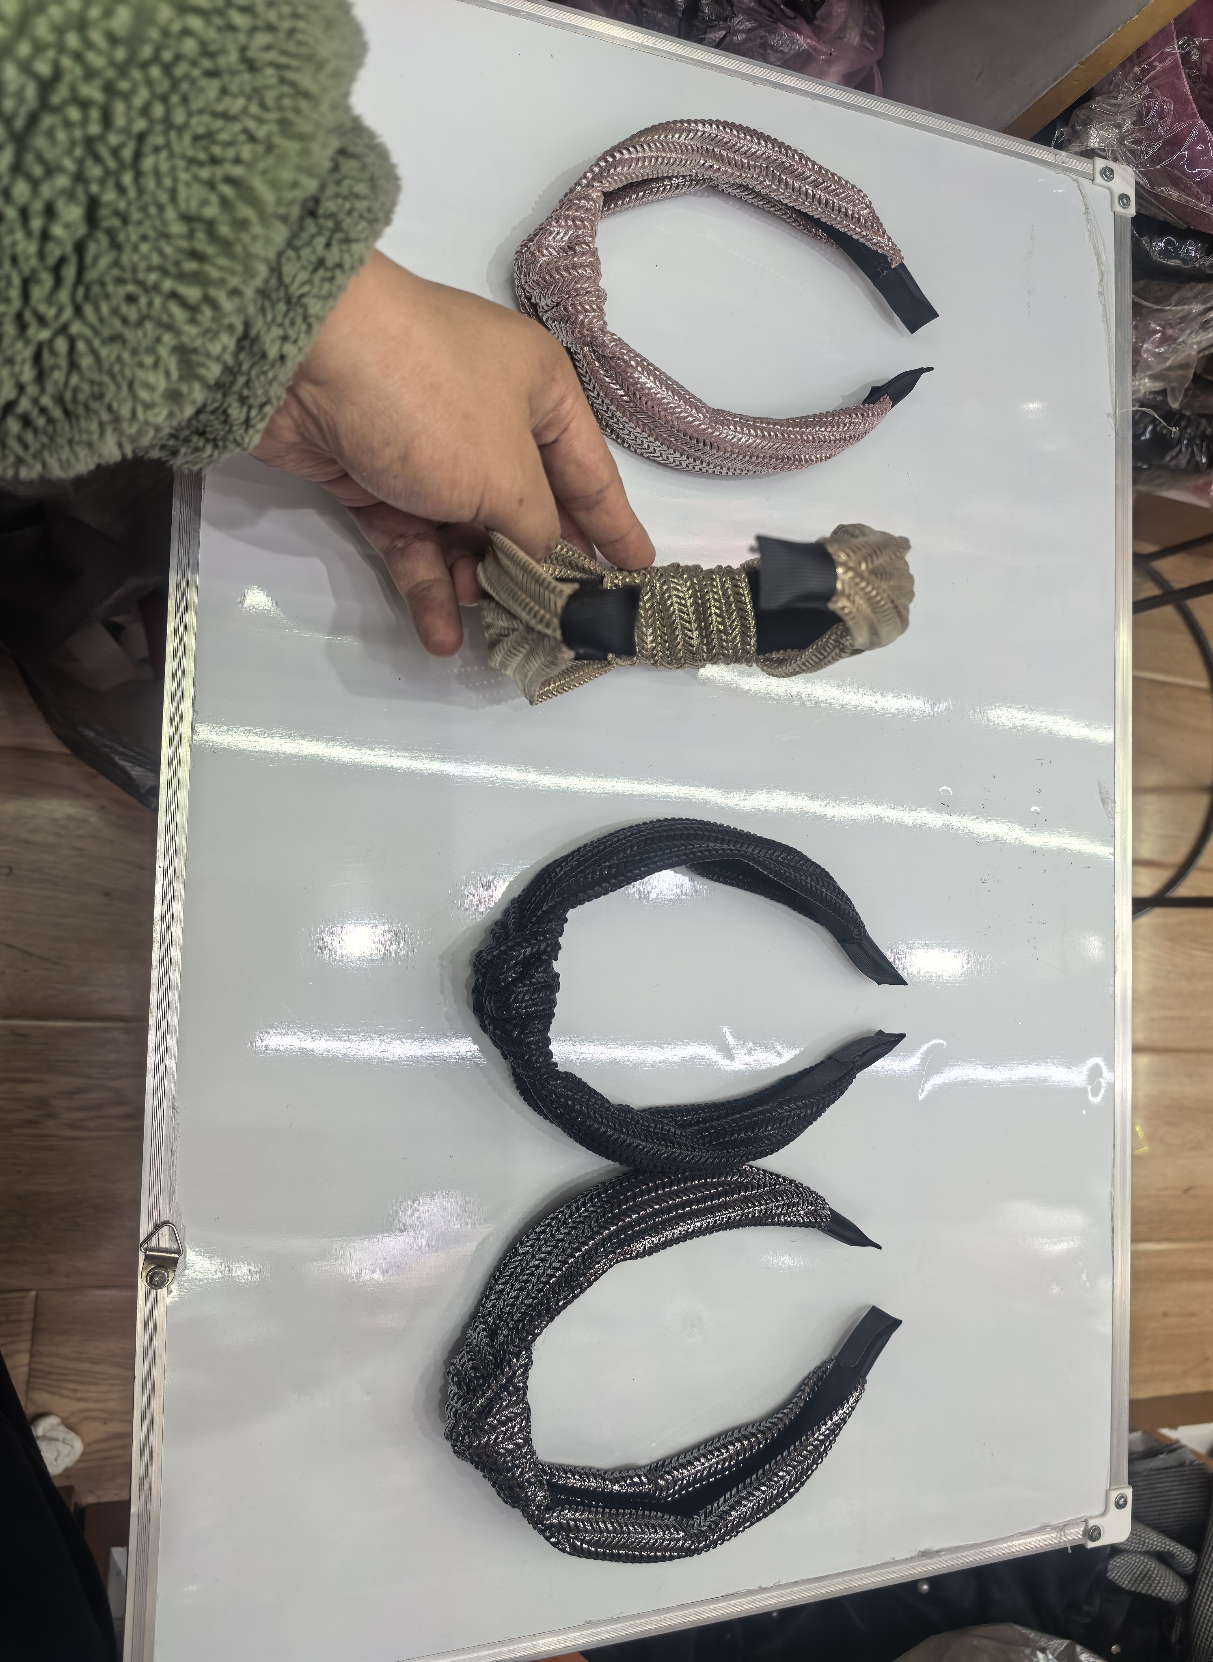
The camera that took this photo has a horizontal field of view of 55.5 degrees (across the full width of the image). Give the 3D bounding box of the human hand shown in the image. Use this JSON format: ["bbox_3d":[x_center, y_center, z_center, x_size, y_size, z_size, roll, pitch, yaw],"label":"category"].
[{"bbox_3d":[-0.044,-0.107,0.325,0.130,0.075,0.092,22,97,-31],"label":"human hand"}]

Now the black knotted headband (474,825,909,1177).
[{"bbox_3d":[0.038,0.059,0.424,0.177,0.045,0.130,2,87,-20],"label":"black knotted headband"}]

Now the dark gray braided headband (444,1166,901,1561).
[{"bbox_3d":[0.032,0.187,0.417,0.181,0.045,0.130,-9,91,-20],"label":"dark gray braided headband"}]

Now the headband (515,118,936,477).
[{"bbox_3d":[0.053,-0.200,0.439,0.178,0.045,0.130,1,88,-20],"label":"headband"}]

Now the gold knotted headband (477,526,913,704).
[{"bbox_3d":[0.027,-0.069,0.356,0.131,0.176,0.047,-7,99,5],"label":"gold knotted headband"}]

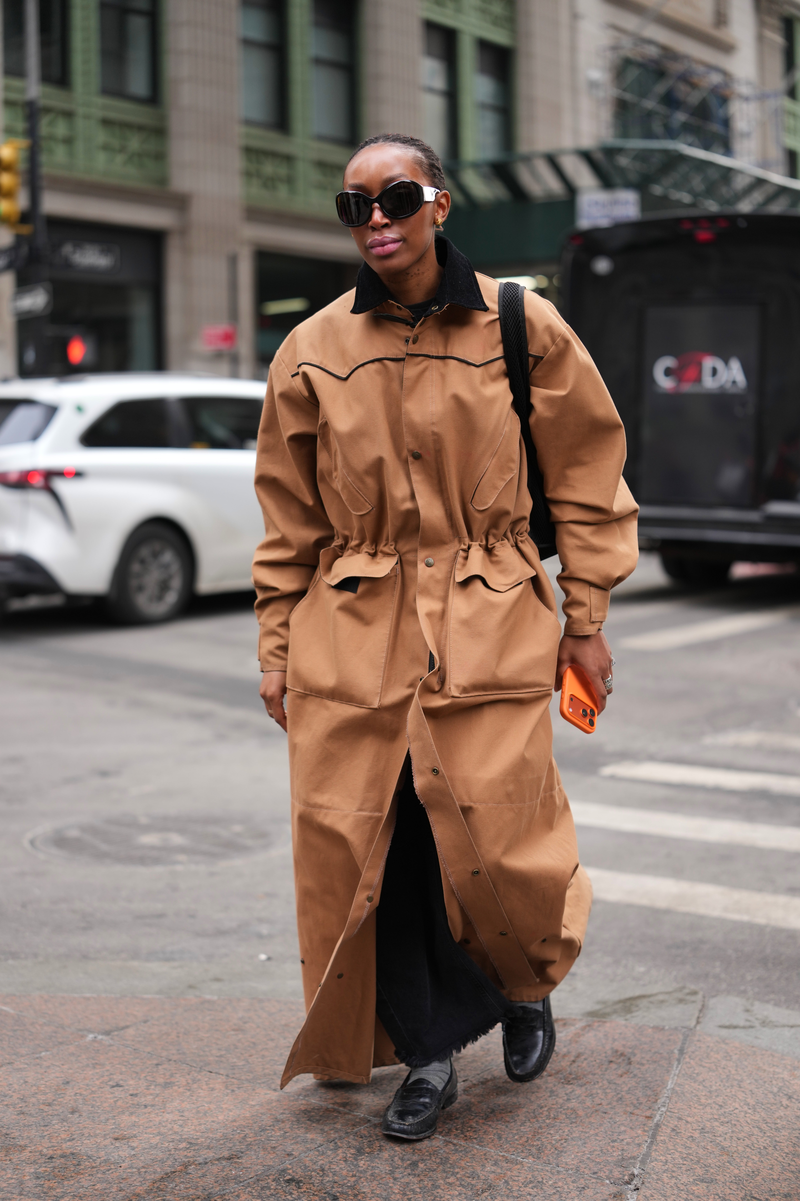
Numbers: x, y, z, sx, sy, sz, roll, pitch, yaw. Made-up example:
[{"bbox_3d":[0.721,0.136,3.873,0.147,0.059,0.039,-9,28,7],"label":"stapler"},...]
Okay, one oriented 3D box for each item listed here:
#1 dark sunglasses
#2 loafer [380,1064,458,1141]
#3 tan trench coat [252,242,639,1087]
[{"bbox_3d":[-0.013,-0.641,2.714,0.148,0.062,0.150,-5,7,18],"label":"dark sunglasses"},{"bbox_3d":[0.038,0.832,2.814,0.095,0.092,0.255,0,-1,11],"label":"loafer"},{"bbox_3d":[0.075,0.115,2.820,0.650,1.410,0.500,0,4,9],"label":"tan trench coat"}]

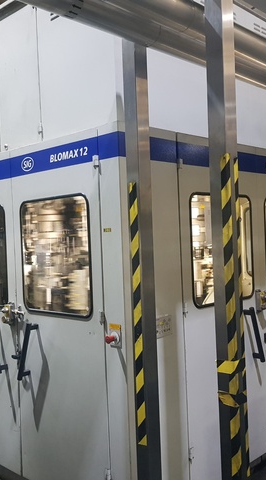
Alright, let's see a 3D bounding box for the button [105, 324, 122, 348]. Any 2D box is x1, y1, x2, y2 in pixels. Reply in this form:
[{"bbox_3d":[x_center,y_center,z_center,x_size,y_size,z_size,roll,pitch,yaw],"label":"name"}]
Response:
[{"bbox_3d":[-0.103,0.453,2.271,0.073,0.104,0.068,-2,1,44],"label":"button"}]

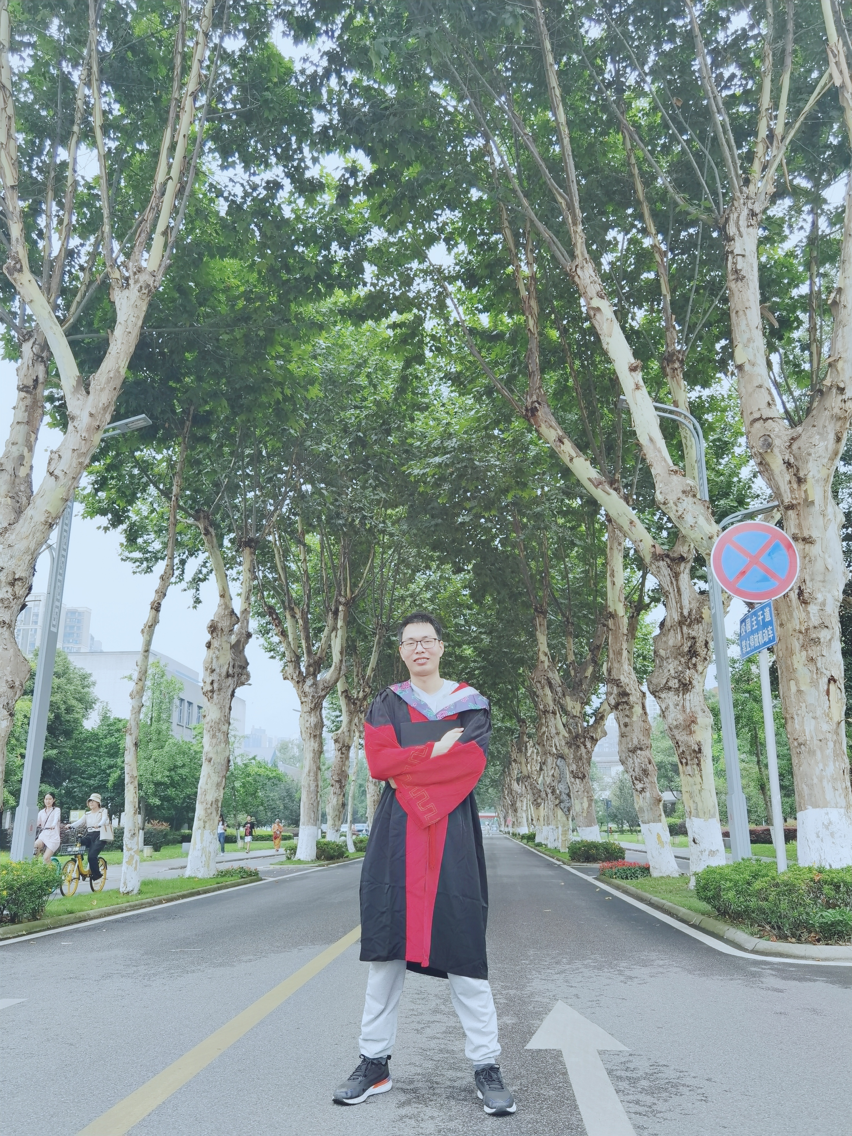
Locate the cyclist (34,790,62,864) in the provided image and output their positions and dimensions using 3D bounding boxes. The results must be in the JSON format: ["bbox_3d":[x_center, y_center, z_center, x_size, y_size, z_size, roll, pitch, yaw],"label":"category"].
[{"bbox_3d":[-6.198,4.421,14.543,0.500,1.450,0.700,-1,-17,4],"label":"cyclist"}]

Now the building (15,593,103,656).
[{"bbox_3d":[-163.222,62.276,376.917,36.000,98.000,20.000,-1,-17,4],"label":"building"}]

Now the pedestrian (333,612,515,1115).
[{"bbox_3d":[-0.002,1.030,3.377,0.600,1.740,0.420,-2,-17,8],"label":"pedestrian"}]

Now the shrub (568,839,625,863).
[{"bbox_3d":[4.728,7.843,24.584,1.500,0.660,1.500,-1,-17,4],"label":"shrub"}]

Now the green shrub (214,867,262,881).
[{"bbox_3d":[-3.436,5.568,16.184,0.750,0.240,0.850,-1,-17,4],"label":"green shrub"}]

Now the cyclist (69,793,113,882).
[{"bbox_3d":[-5.607,4.515,14.828,0.520,1.460,0.700,-1,-17,4],"label":"cyclist"}]

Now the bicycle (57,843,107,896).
[{"bbox_3d":[-5.595,4.824,14.527,0.550,1.000,1.600,-1,-17,4],"label":"bicycle"}]

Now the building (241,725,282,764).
[{"bbox_3d":[-119.238,153.114,632.623,30.000,70.000,20.000,-1,-17,4],"label":"building"}]

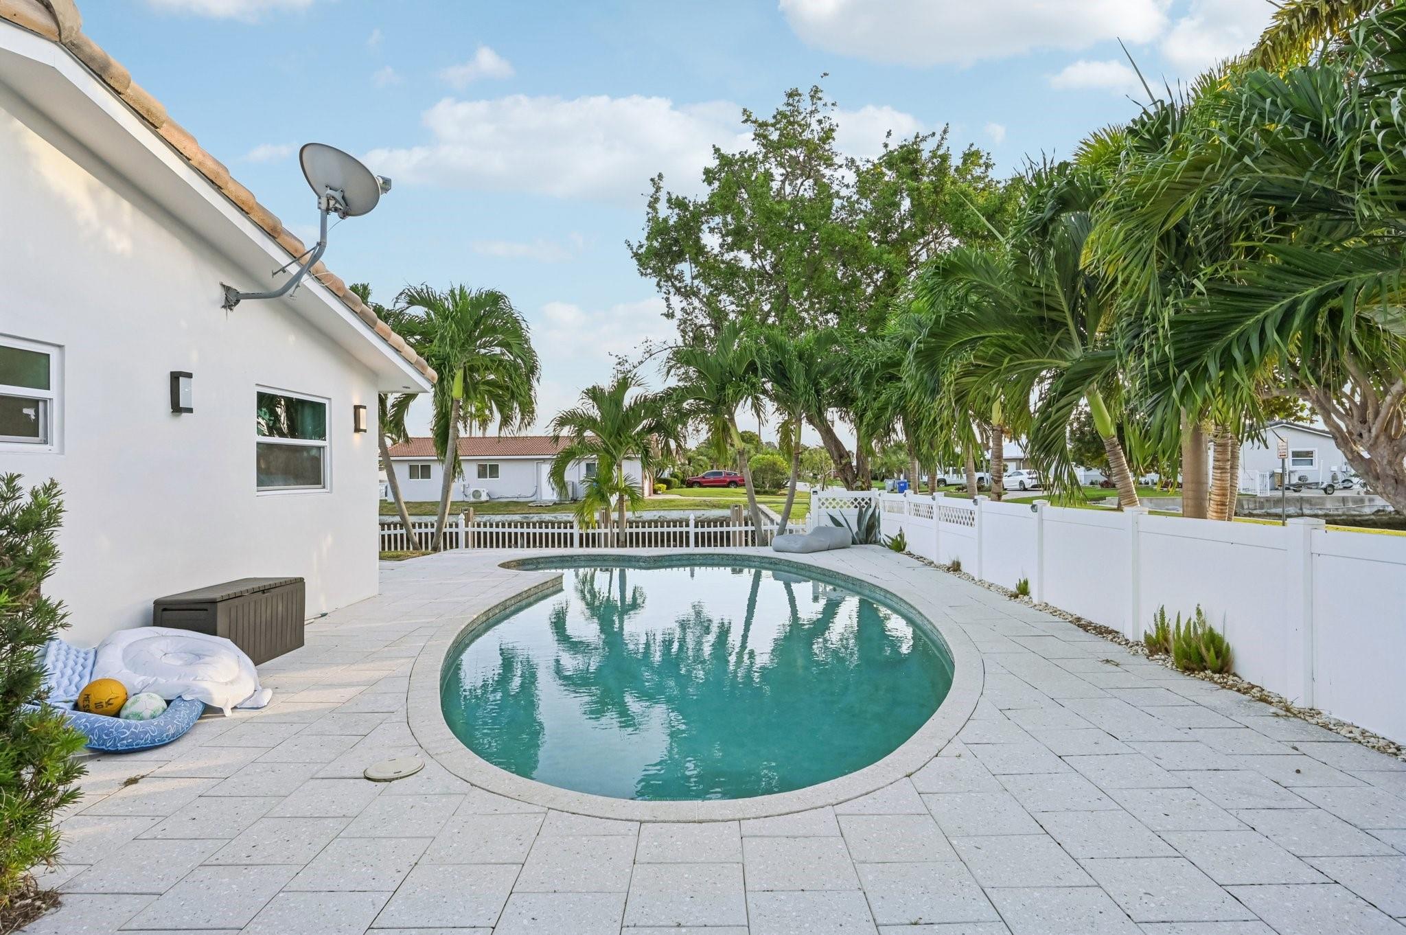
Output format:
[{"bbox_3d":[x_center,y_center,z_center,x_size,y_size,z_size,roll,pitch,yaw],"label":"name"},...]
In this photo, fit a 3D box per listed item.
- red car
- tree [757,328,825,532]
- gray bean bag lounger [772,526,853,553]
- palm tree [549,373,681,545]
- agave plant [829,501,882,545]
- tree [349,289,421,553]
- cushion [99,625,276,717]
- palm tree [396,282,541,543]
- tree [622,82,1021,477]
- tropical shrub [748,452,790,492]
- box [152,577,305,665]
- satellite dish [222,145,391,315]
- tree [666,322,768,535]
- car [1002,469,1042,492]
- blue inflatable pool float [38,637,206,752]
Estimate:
[{"bbox_3d":[1.270,1.150,66.000,5.300,1.760,1.950,0,-1,-3],"label":"red car"},{"bbox_3d":[1.830,-0.680,15.000,1.800,4.300,1.900,0,0,0],"label":"tree"},{"bbox_3d":[2.190,1.410,14.650,0.820,0.440,1.550,0,-1,41],"label":"gray bean bag lounger"},{"bbox_3d":[-1.760,-0.160,14.950,2.700,3.500,2.600,0,0,0],"label":"palm tree"},{"bbox_3d":[3.200,1.180,15.700,1.120,0.900,1.000,0,-1,0],"label":"agave plant"},{"bbox_3d":[-6.770,-1.020,14.950,2.300,5.350,2.300,0,0,0],"label":"tree"},{"bbox_3d":[-3.200,1.270,4.740,1.080,0.420,0.760,0,0,0],"label":"cushion"},{"bbox_3d":[-4.630,-0.990,14.500,2.750,5.200,2.800,0,-1,0],"label":"palm tree"},{"bbox_3d":[3.300,-4.500,20.500,10.600,12.200,9.800,0,0,0],"label":"tree"},{"bbox_3d":[5.050,0.350,57.000,3.200,3.100,3.100,0,-1,0],"label":"tropical shrub"},{"bbox_3d":[-3.670,1.246,5.840,0.455,0.575,1.150,0,-1,0],"label":"box"},{"bbox_3d":[-3.200,-2.000,6.180,1.160,1.430,1.000,0,0,32],"label":"satellite dish"},{"bbox_3d":[0.300,-0.680,15.300,2.150,4.600,2.200,0,-1,0],"label":"tree"},{"bbox_3d":[22.500,0.880,51.900,1.850,1.430,4.700,0,0,-7],"label":"car"},{"bbox_3d":[-3.380,1.269,4.280,1.000,0.460,0.740,0,-1,18],"label":"blue inflatable pool float"}]

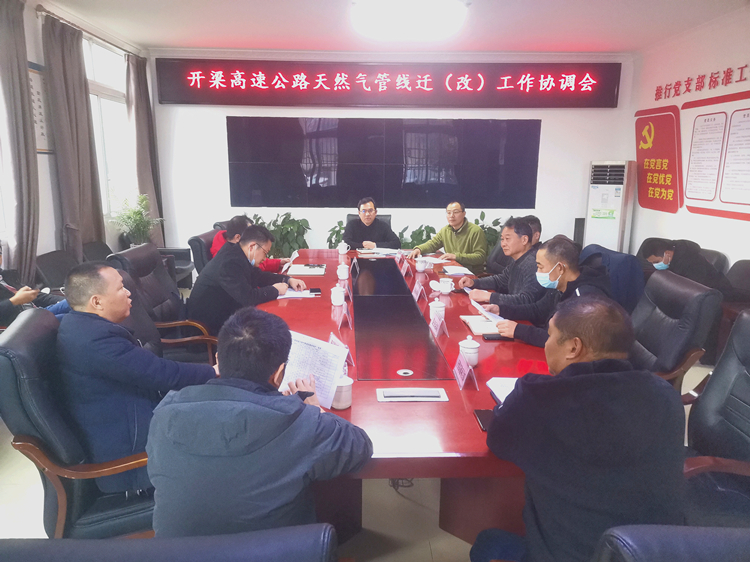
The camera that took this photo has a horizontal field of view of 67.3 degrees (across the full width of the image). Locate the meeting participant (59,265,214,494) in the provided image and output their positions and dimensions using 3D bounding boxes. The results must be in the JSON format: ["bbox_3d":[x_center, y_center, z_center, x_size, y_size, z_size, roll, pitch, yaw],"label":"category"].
[{"bbox_3d":[-0.873,0.578,2.100,0.700,1.280,0.560,-1,12,-8],"label":"meeting participant"}]

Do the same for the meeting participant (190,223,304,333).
[{"bbox_3d":[-0.781,0.245,3.567,0.800,1.220,0.560,0,12,-2],"label":"meeting participant"}]

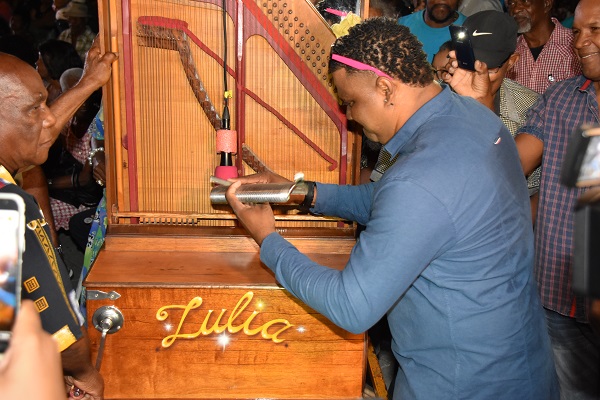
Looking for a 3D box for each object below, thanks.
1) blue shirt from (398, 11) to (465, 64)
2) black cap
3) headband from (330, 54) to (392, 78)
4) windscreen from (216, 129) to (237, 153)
[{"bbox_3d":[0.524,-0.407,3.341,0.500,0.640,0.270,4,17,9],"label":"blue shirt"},{"bbox_3d":[0.569,-0.479,2.600,0.175,0.130,0.250,9,41,18],"label":"black cap"},{"bbox_3d":[0.158,-0.306,1.985,0.145,0.028,0.140,21,16,14],"label":"headband"},{"bbox_3d":[-0.175,-0.141,2.060,0.047,0.055,0.047,1,17,0],"label":"windscreen"}]

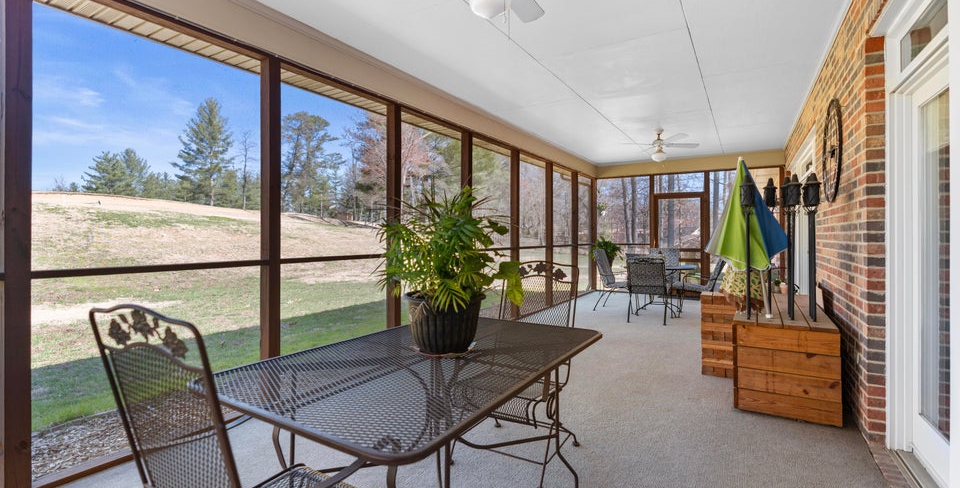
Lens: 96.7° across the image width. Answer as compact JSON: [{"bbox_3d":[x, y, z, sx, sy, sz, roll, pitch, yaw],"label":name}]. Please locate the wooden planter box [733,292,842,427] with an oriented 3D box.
[{"bbox_3d":[2.583,0.839,3.682,0.583,0.621,1.987,0,0,33],"label":"wooden planter box"}]

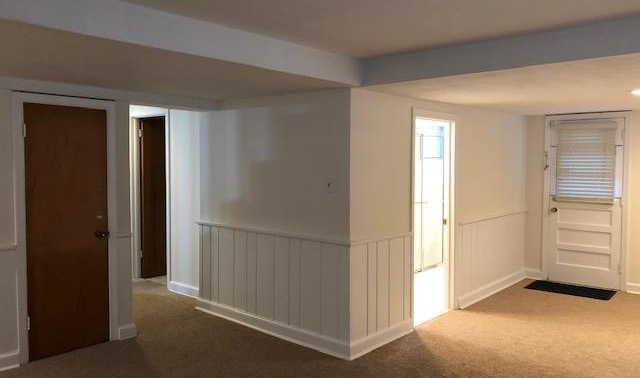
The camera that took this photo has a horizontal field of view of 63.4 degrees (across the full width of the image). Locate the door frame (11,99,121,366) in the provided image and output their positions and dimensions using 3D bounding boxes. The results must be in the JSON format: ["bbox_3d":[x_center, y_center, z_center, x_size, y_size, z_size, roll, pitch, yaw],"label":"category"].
[{"bbox_3d":[-2.015,0.288,4.139,0.120,2.030,0.770,3,4,42],"label":"door frame"}]

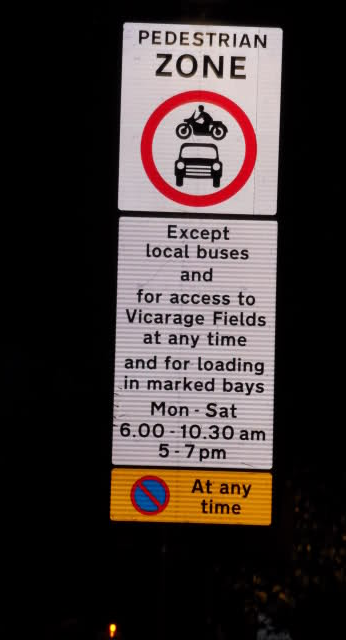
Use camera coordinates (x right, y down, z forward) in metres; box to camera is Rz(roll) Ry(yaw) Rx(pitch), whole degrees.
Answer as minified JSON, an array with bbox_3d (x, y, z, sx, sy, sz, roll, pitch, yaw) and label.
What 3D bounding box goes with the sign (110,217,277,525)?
[{"bbox_3d":[0.109,0.256,18.403,0.796,1.516,0.040,2,-5,-2],"label":"sign"}]

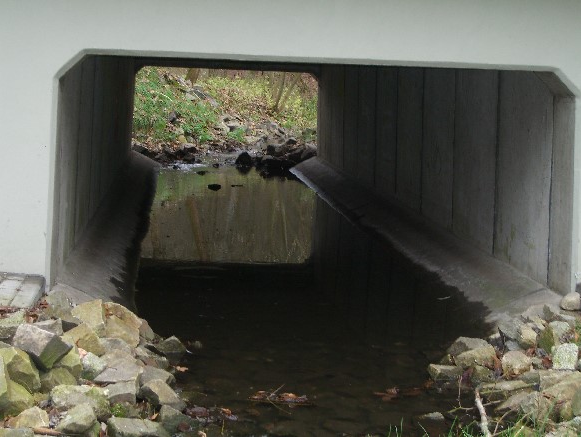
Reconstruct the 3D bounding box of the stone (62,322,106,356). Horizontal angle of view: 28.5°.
[{"bbox_3d":[-1.381,0.807,7.638,0.277,0.165,0.235,-3,8,-35],"label":"stone"}]

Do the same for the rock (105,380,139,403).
[{"bbox_3d":[-0.986,1.021,6.719,0.210,0.140,0.190,1,7,0],"label":"rock"}]

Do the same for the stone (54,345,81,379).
[{"bbox_3d":[-1.388,0.896,7.125,0.181,0.168,0.181,1,7,-11],"label":"stone"}]

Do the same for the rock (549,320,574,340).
[{"bbox_3d":[1.956,0.809,8.266,0.180,0.140,0.160,1,7,0],"label":"rock"}]

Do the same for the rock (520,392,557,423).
[{"bbox_3d":[1.494,1.138,6.896,0.216,0.126,0.216,4,7,13],"label":"rock"}]

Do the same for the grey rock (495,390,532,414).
[{"bbox_3d":[1.324,1.082,6.770,0.230,0.130,0.200,1,7,0],"label":"grey rock"}]

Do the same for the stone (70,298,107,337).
[{"bbox_3d":[-1.459,0.715,8.272,0.250,0.250,0.220,1,7,0],"label":"stone"}]

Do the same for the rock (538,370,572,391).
[{"bbox_3d":[1.607,0.986,6.969,0.220,0.120,0.190,1,7,0],"label":"rock"}]

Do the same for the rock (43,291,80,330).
[{"bbox_3d":[-1.687,0.678,8.436,0.251,0.243,0.200,1,7,-11],"label":"rock"}]

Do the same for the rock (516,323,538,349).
[{"bbox_3d":[1.724,0.855,8.366,0.160,0.170,0.160,1,7,0],"label":"rock"}]

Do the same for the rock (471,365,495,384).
[{"bbox_3d":[1.267,1.024,7.516,0.170,0.130,0.160,1,7,0],"label":"rock"}]

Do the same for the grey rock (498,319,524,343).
[{"bbox_3d":[1.646,0.838,8.569,0.200,0.170,0.190,1,7,0],"label":"grey rock"}]

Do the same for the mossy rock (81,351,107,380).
[{"bbox_3d":[-1.218,0.914,7.117,0.170,0.170,0.170,1,7,0],"label":"mossy rock"}]

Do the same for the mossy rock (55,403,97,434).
[{"bbox_3d":[-1.157,1.081,6.188,0.214,0.123,0.214,-2,8,-30],"label":"mossy rock"}]

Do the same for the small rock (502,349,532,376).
[{"bbox_3d":[1.589,1.020,8.053,0.199,0.135,0.179,3,7,12],"label":"small rock"}]

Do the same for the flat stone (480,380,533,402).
[{"bbox_3d":[1.417,1.135,7.513,0.334,0.100,0.267,3,7,11],"label":"flat stone"}]

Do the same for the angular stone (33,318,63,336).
[{"bbox_3d":[-1.610,0.725,7.619,0.210,0.130,0.190,1,7,0],"label":"angular stone"}]

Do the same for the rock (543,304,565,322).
[{"bbox_3d":[2.140,0.770,9.280,0.169,0.105,0.185,4,7,13],"label":"rock"}]

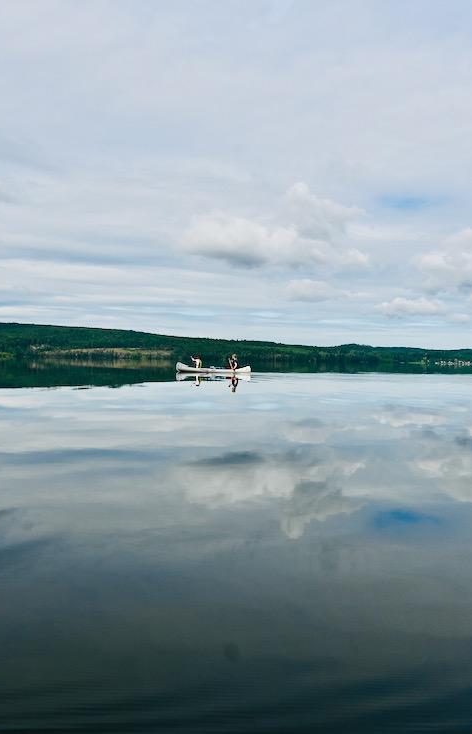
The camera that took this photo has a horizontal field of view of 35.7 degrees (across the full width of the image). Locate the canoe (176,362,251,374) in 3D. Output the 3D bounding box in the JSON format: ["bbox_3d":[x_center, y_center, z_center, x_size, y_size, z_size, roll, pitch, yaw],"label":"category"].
[{"bbox_3d":[-1.461,0.145,48.500,5.000,0.600,0.880,3,0,-8],"label":"canoe"}]

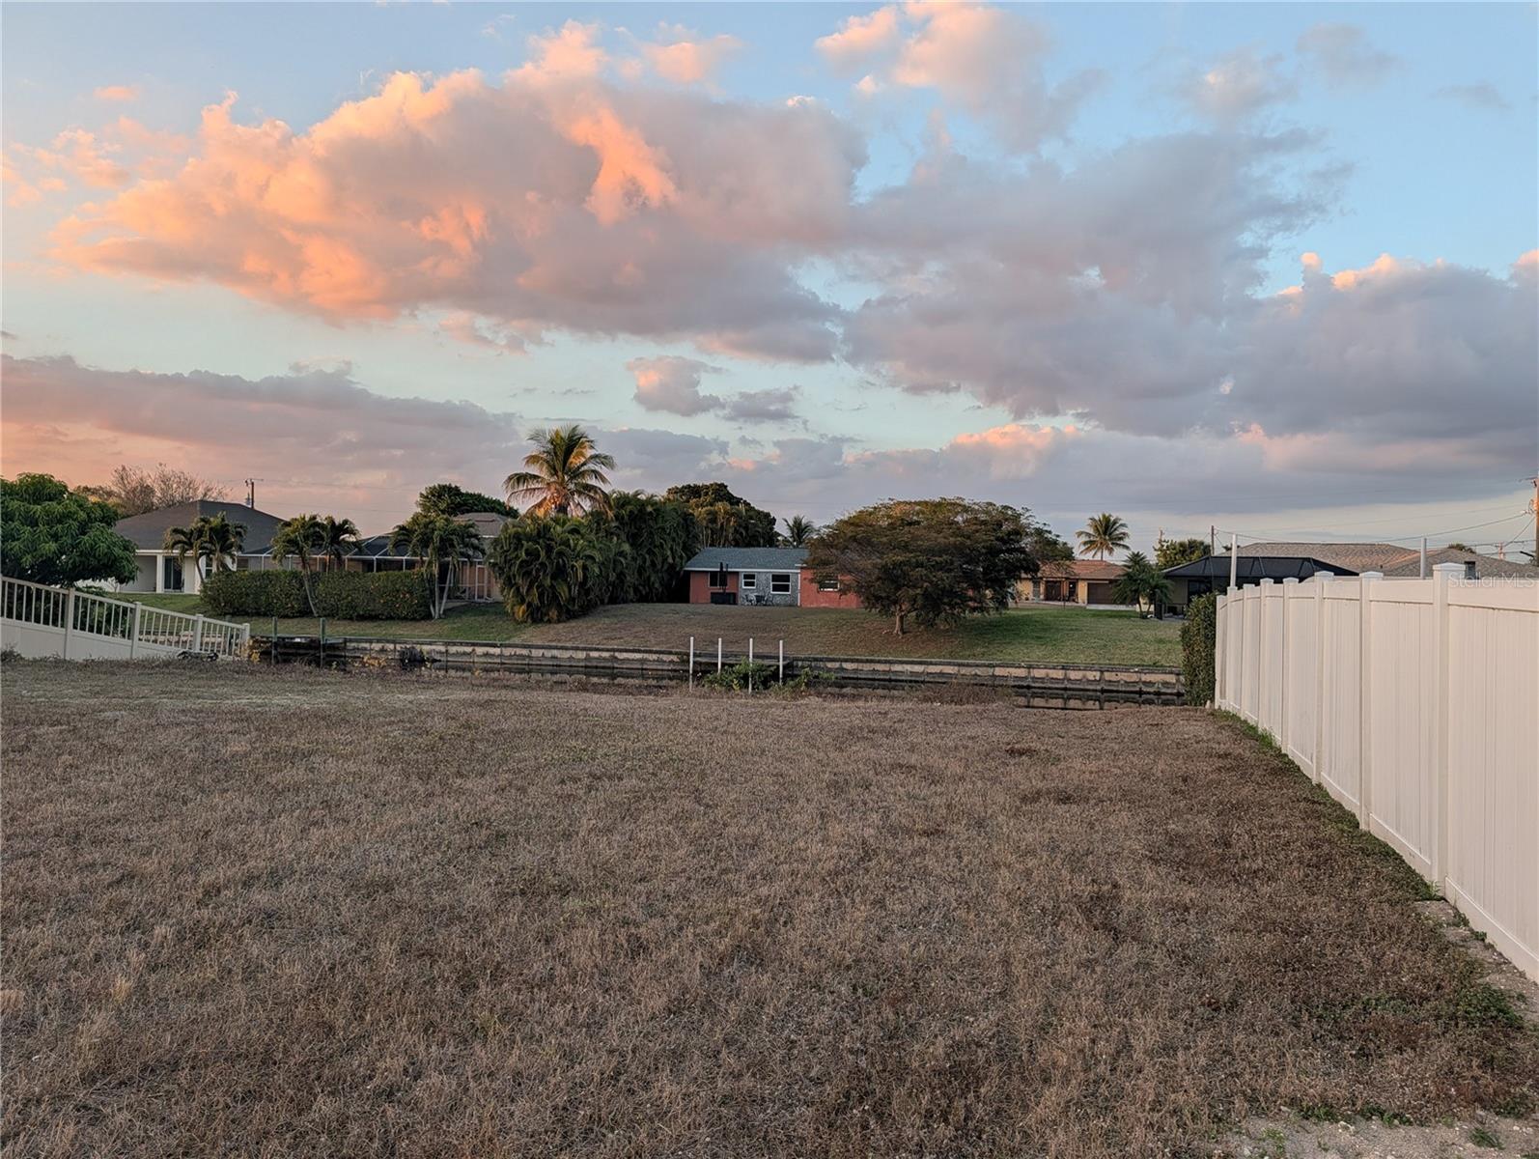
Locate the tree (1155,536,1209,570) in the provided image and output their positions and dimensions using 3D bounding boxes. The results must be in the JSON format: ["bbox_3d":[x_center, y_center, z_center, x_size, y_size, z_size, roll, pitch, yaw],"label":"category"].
[{"bbox_3d":[36.642,-0.447,94.944,5.000,6.908,5.000,1,-1,0],"label":"tree"}]

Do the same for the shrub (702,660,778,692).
[{"bbox_3d":[-0.593,1.959,21.500,1.500,0.701,1.150,1,-1,0],"label":"shrub"}]

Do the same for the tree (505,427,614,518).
[{"bbox_3d":[-13.055,-3.937,65.909,6.700,11.206,6.500,1,-1,0],"label":"tree"}]

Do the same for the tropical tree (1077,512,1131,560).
[{"bbox_3d":[37.412,-2.098,119.910,6.000,11.059,6.000,1,-1,0],"label":"tropical tree"}]

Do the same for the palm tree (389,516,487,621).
[{"bbox_3d":[-18.047,-0.783,58.000,5.000,5.672,4.600,1,-1,0],"label":"palm tree"}]

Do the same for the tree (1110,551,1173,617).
[{"bbox_3d":[22.640,0.274,65.000,3.700,3.982,3.500,1,-1,0],"label":"tree"}]

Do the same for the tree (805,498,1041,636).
[{"bbox_3d":[8.179,-0.705,57.000,12.000,7.112,11.500,1,-1,0],"label":"tree"}]

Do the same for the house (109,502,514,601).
[{"bbox_3d":[-30.263,-2.065,72.000,24.000,6.300,14.000,1,-1,13],"label":"house"}]

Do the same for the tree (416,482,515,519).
[{"bbox_3d":[-25.215,-3.265,87.923,8.000,9.408,7.500,1,-1,0],"label":"tree"}]

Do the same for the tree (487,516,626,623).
[{"bbox_3d":[-12.085,-0.646,60.500,7.400,5.985,6.000,1,-1,0],"label":"tree"}]

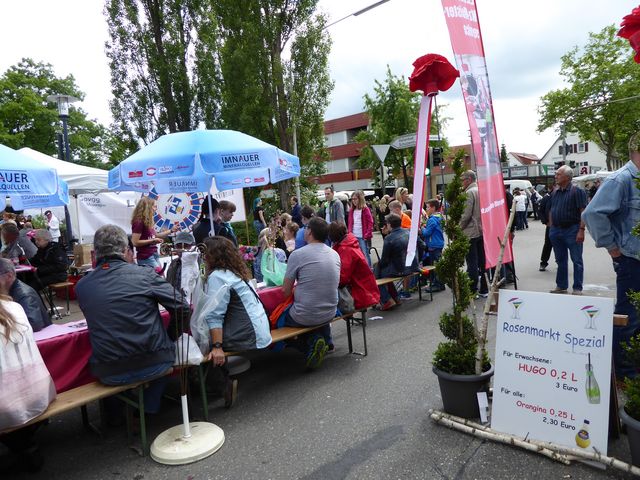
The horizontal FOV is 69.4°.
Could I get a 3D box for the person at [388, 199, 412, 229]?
[{"bbox_3d":[1.300,0.146,7.600,0.680,1.360,0.500,-4,4,18],"label":"person"}]

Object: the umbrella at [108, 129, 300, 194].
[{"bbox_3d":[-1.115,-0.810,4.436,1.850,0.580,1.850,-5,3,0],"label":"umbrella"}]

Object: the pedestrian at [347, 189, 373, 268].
[{"bbox_3d":[0.703,0.064,7.251,0.500,1.680,0.320,-3,4,24],"label":"pedestrian"}]

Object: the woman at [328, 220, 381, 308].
[{"bbox_3d":[0.170,0.499,4.730,0.740,1.360,0.540,-2,5,41],"label":"woman"}]

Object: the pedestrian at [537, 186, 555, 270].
[{"bbox_3d":[4.458,-0.260,8.900,0.500,1.700,0.360,-4,4,21],"label":"pedestrian"}]

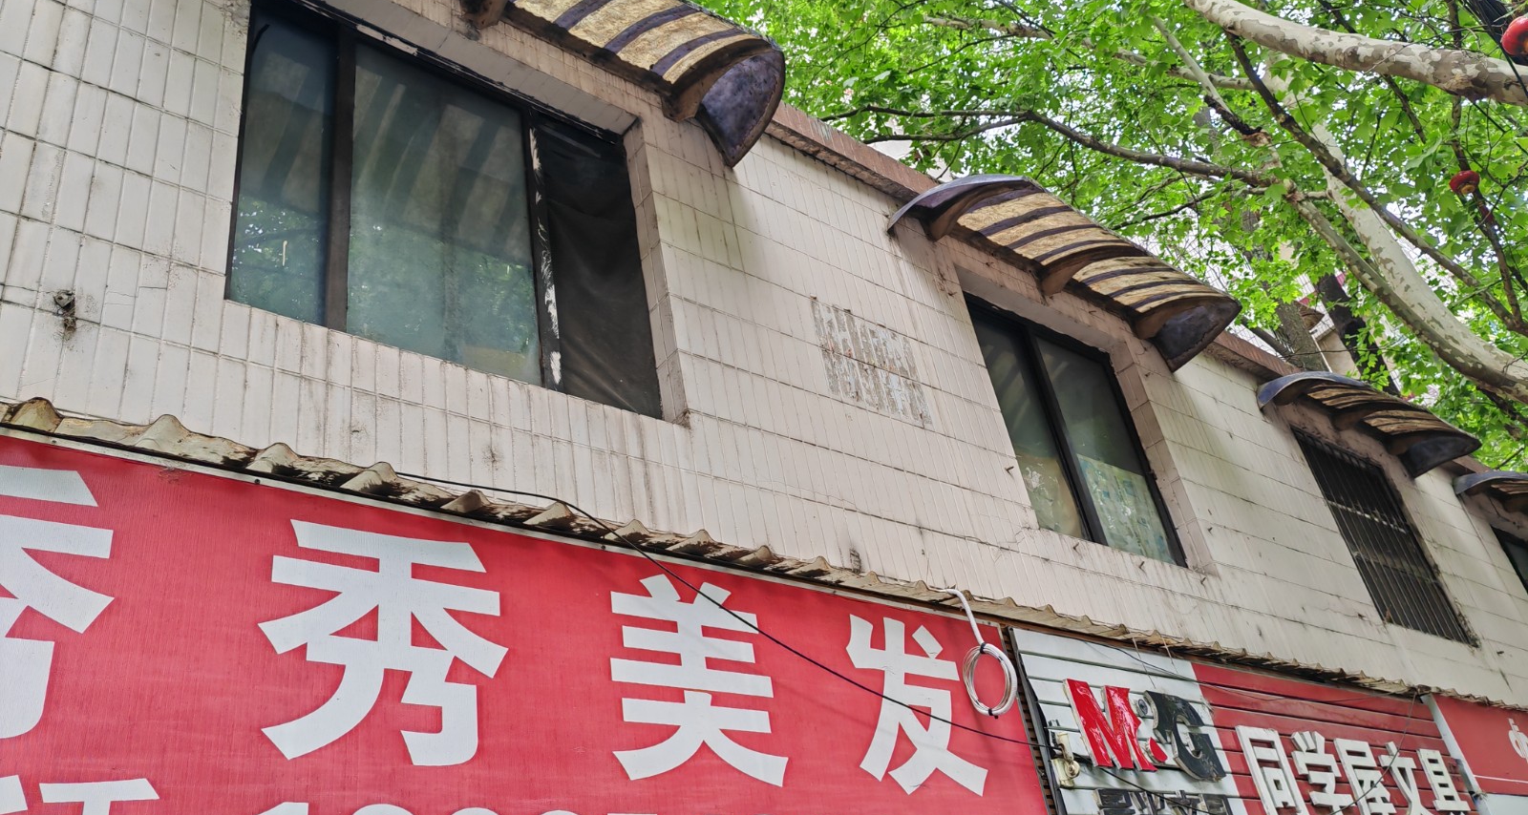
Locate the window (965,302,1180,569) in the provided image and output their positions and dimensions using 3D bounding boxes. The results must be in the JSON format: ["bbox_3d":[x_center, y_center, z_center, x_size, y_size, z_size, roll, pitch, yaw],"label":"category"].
[{"bbox_3d":[1.568,0.157,6.217,1.467,1.438,0.090,17,-41,-38],"label":"window"}]

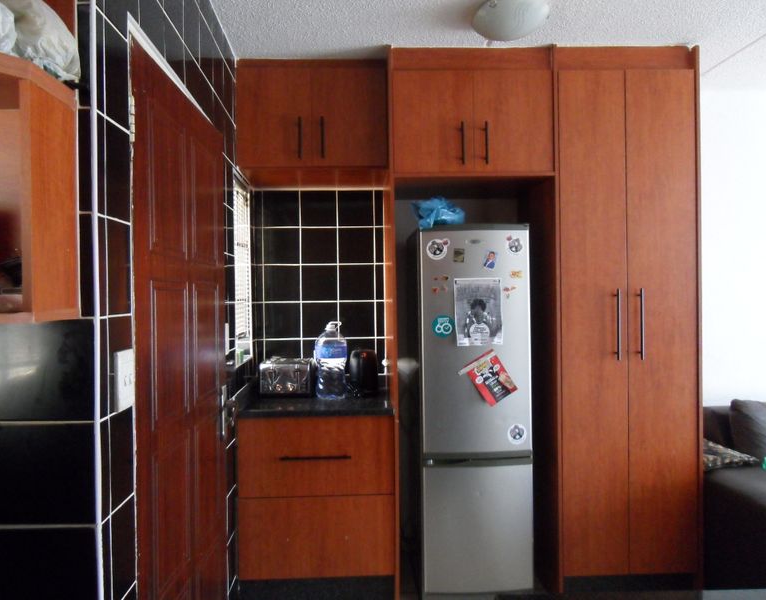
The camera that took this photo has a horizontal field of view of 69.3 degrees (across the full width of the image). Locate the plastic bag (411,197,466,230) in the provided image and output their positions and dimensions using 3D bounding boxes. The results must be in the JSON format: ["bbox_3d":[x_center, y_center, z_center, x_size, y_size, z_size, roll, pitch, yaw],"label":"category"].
[{"bbox_3d":[0.258,-0.402,2.603,0.252,0.154,0.220,0,0,-3],"label":"plastic bag"}]

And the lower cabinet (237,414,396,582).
[{"bbox_3d":[-0.313,0.908,2.760,0.703,0.780,0.505,0,0,-3],"label":"lower cabinet"}]

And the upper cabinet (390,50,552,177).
[{"bbox_3d":[0.390,-0.836,2.750,0.728,0.580,0.575,0,0,-3],"label":"upper cabinet"}]

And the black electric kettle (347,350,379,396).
[{"bbox_3d":[-0.101,0.377,2.915,0.150,0.227,0.170,0,0,-3],"label":"black electric kettle"}]

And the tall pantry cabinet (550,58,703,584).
[{"bbox_3d":[1.092,0.109,2.785,0.672,2.490,0.580,0,0,-3],"label":"tall pantry cabinet"}]

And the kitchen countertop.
[{"bbox_3d":[-0.316,0.508,2.746,0.710,0.035,0.530,0,0,-3],"label":"kitchen countertop"}]

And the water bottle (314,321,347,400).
[{"bbox_3d":[-0.258,0.300,2.792,0.160,0.384,0.160,0,0,-3],"label":"water bottle"}]

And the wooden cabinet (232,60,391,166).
[{"bbox_3d":[-0.328,-0.839,2.749,0.695,0.486,0.510,0,0,-3],"label":"wooden cabinet"}]

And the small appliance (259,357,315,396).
[{"bbox_3d":[-0.490,0.404,2.867,0.256,0.178,0.230,0,0,-3],"label":"small appliance"}]

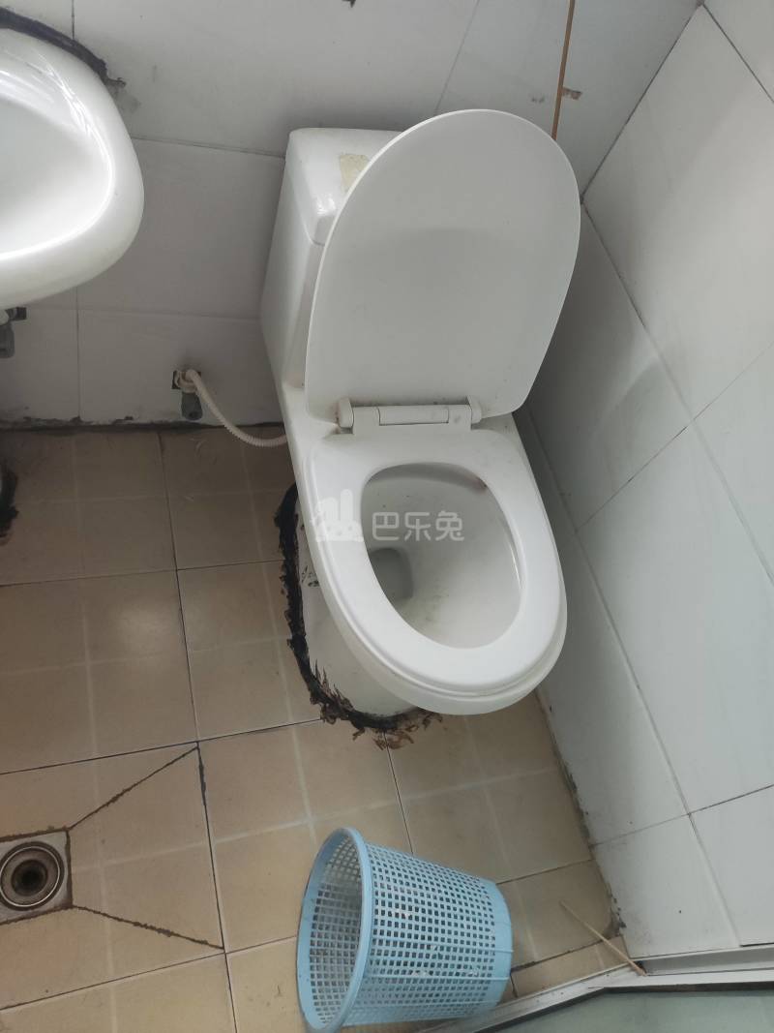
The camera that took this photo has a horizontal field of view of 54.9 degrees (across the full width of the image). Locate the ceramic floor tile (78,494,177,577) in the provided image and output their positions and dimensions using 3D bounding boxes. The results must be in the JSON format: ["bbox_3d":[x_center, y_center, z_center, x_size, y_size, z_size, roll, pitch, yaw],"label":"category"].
[{"bbox_3d":[-0.453,0.035,1.302,0.149,0.010,0.149,-4,61,-21],"label":"ceramic floor tile"}]

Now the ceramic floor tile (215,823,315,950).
[{"bbox_3d":[-0.174,0.542,1.100,0.150,0.010,0.150,-4,61,-22],"label":"ceramic floor tile"}]

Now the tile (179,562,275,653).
[{"bbox_3d":[-0.277,0.152,1.286,0.149,0.010,0.149,-4,61,-21],"label":"tile"}]

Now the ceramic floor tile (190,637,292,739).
[{"bbox_3d":[-0.244,0.286,1.234,0.150,0.010,0.150,-4,61,-22],"label":"ceramic floor tile"}]

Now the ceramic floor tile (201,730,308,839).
[{"bbox_3d":[-0.209,0.415,1.167,0.150,0.010,0.150,-4,61,-22],"label":"ceramic floor tile"}]

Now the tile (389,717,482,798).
[{"bbox_3d":[0.078,0.395,1.282,0.150,0.010,0.150,-4,61,-22],"label":"tile"}]

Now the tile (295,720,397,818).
[{"bbox_3d":[-0.065,0.398,1.200,0.149,0.010,0.149,-4,61,-21],"label":"tile"}]

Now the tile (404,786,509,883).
[{"bbox_3d":[0.112,0.525,1.213,0.150,0.010,0.150,-4,61,-22],"label":"tile"}]

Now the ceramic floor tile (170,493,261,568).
[{"bbox_3d":[-0.313,0.024,1.355,0.149,0.010,0.149,-4,61,-21],"label":"ceramic floor tile"}]

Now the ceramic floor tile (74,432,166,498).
[{"bbox_3d":[-0.495,-0.094,1.381,0.150,0.010,0.150,-4,61,-22],"label":"ceramic floor tile"}]

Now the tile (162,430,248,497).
[{"bbox_3d":[-0.349,-0.104,1.424,0.149,0.010,0.149,-4,61,-21],"label":"tile"}]

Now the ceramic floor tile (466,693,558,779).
[{"bbox_3d":[0.215,0.376,1.306,0.149,0.010,0.149,-4,61,-21],"label":"ceramic floor tile"}]

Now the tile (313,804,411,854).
[{"bbox_3d":[-0.032,0.533,1.156,0.150,0.010,0.150,-4,61,-22],"label":"tile"}]

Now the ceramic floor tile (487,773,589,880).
[{"bbox_3d":[0.251,0.504,1.237,0.149,0.010,0.149,-4,61,-21],"label":"ceramic floor tile"}]

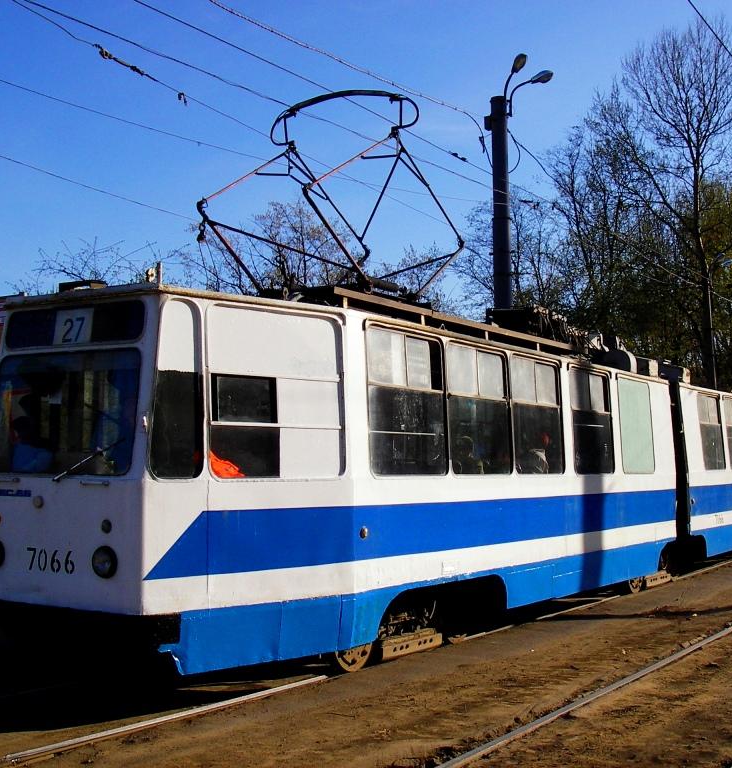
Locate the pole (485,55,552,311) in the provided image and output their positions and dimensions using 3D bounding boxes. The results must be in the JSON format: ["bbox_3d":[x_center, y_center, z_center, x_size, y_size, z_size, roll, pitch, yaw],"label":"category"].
[{"bbox_3d":[2.934,-1.574,22.286,0.950,10.094,1.350,-3,-5,33],"label":"pole"}]

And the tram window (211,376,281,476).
[{"bbox_3d":[-0.926,0.323,8.482,0.080,0.770,0.689,-9,-9,41],"label":"tram window"}]

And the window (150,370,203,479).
[{"bbox_3d":[-1.353,0.291,7.993,0.080,0.767,0.439,-9,-9,41],"label":"window"}]

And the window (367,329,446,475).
[{"bbox_3d":[0.369,0.180,10.190,0.080,1.294,1.341,-7,-8,32],"label":"window"}]

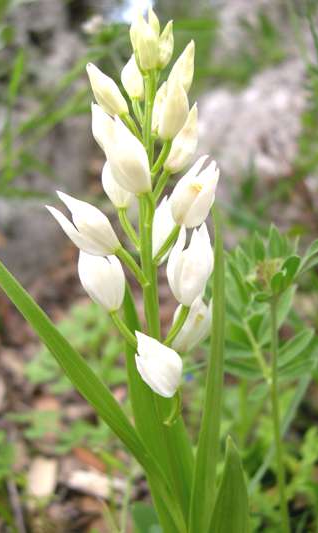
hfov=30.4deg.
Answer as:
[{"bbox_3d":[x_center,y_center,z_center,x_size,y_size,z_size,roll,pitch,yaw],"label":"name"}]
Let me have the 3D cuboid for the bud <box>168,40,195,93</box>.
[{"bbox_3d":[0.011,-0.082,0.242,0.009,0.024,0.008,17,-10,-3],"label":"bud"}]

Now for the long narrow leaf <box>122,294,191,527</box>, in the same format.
[{"bbox_3d":[-0.002,0.060,0.252,0.022,0.104,0.013,-10,0,0],"label":"long narrow leaf"}]

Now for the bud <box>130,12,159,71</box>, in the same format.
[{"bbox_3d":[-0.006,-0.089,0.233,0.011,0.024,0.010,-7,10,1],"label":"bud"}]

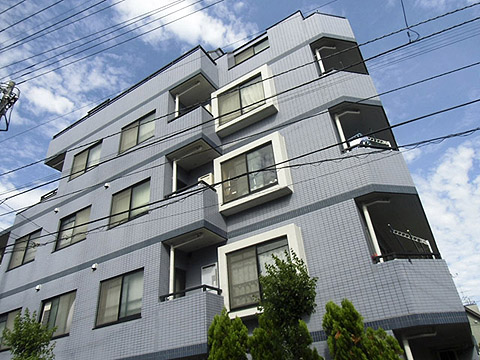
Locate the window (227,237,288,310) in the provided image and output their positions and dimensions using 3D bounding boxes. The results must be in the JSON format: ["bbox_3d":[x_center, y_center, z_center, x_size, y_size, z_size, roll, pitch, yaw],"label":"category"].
[{"bbox_3d":[0.416,2.041,7.301,1.595,1.304,0.151,-22,-35,24],"label":"window"}]

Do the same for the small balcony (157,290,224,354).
[{"bbox_3d":[-0.950,3.225,7.333,1.304,1.222,1.013,-22,-35,24],"label":"small balcony"}]

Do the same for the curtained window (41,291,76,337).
[{"bbox_3d":[-5.120,3.814,9.303,1.600,1.176,0.140,-22,-35,24],"label":"curtained window"}]

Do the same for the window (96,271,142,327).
[{"bbox_3d":[-2.958,2.947,8.280,1.601,1.176,0.140,-22,-35,24],"label":"window"}]

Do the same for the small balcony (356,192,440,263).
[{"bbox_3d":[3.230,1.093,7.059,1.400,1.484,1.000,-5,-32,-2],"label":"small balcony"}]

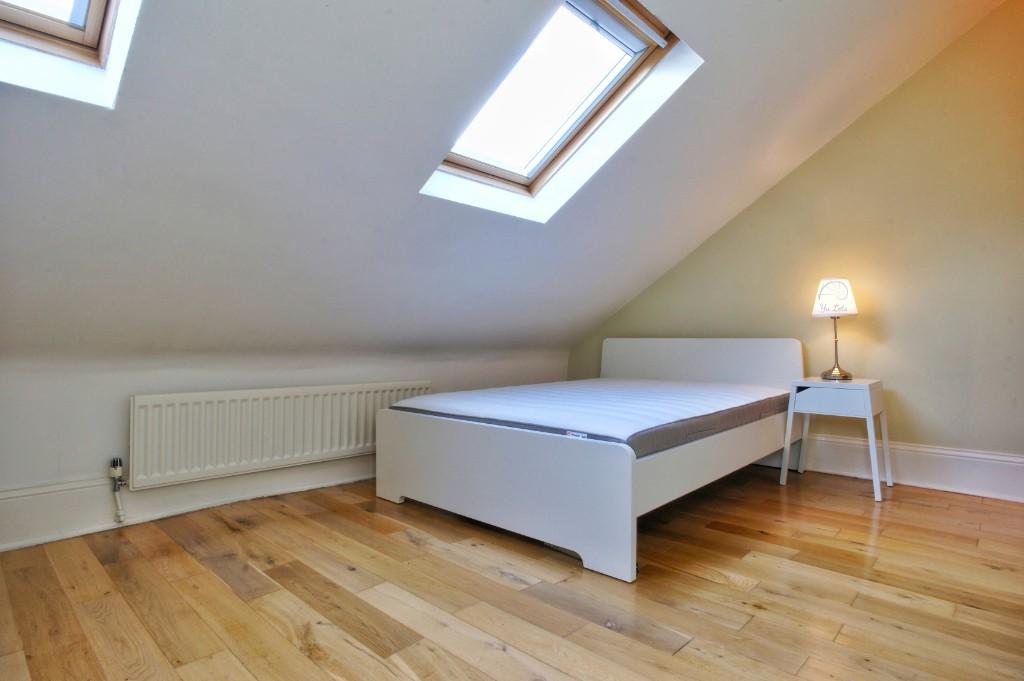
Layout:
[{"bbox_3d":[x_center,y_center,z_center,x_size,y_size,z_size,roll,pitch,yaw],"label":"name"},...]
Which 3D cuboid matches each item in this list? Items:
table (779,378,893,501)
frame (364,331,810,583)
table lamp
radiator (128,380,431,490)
[{"bbox_3d":[1.745,0.502,2.756,0.455,0.555,0.371,-1,-1,44],"label":"table"},{"bbox_3d":[0.554,0.377,2.851,1.450,0.800,2.070,-1,-1,43],"label":"frame"},{"bbox_3d":[1.779,-0.051,2.804,0.235,0.550,0.235,-1,-1,44],"label":"table lamp"},{"bbox_3d":[-1.028,0.421,2.592,0.070,0.374,1.475,-1,-1,44],"label":"radiator"}]

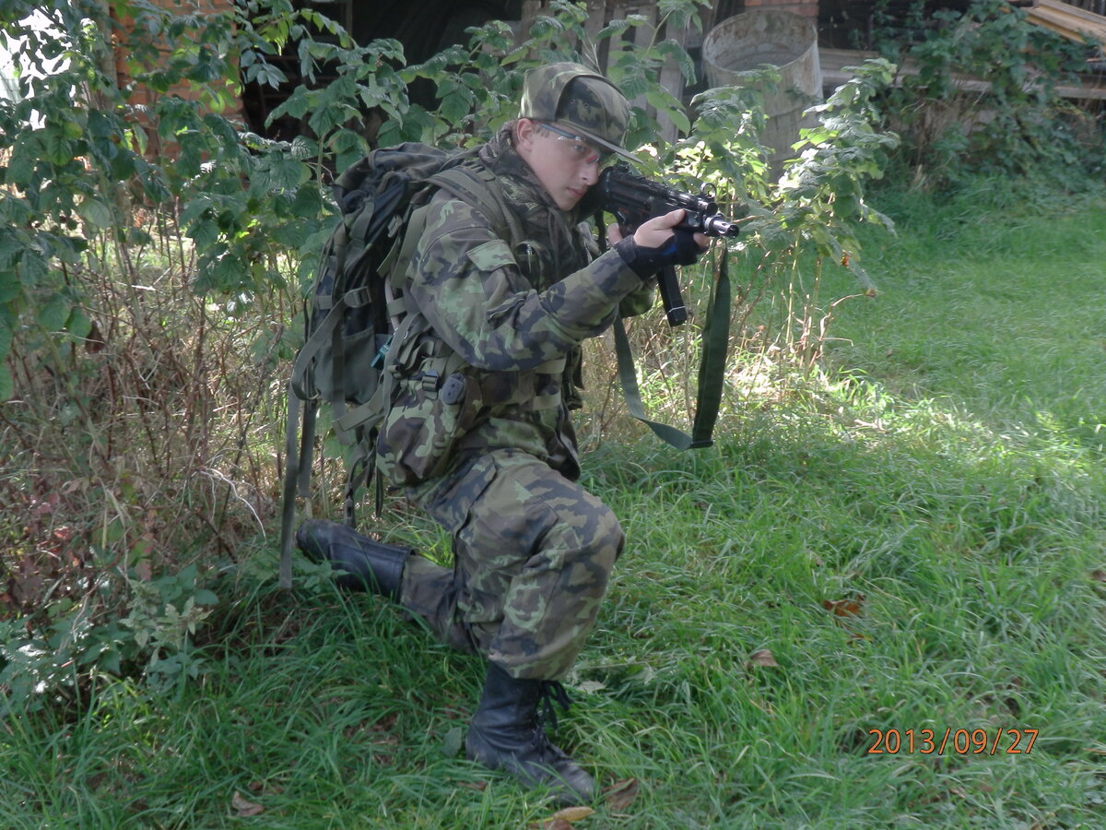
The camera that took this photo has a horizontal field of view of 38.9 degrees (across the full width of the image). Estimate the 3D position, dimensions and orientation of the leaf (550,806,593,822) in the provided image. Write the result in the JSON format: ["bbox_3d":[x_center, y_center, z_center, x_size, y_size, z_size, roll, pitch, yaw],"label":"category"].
[{"bbox_3d":[0.033,0.698,2.740,0.075,0.015,0.035,-3,20,-9],"label":"leaf"}]

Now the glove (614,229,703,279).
[{"bbox_3d":[0.167,-0.255,2.480,0.130,0.080,0.090,21,23,30],"label":"glove"}]

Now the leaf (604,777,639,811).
[{"bbox_3d":[0.120,0.673,2.785,0.060,0.030,0.055,0,20,0],"label":"leaf"}]

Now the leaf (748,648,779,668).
[{"bbox_3d":[0.438,0.505,3.255,0.060,0.025,0.050,0,20,0],"label":"leaf"}]

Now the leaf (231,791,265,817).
[{"bbox_3d":[-0.538,0.686,2.757,0.055,0.025,0.045,0,20,0],"label":"leaf"}]

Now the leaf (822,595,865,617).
[{"bbox_3d":[0.646,0.423,3.479,0.090,0.025,0.065,0,20,0],"label":"leaf"}]

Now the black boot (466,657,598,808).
[{"bbox_3d":[-0.051,0.548,2.860,0.285,0.250,0.108,12,23,30],"label":"black boot"}]

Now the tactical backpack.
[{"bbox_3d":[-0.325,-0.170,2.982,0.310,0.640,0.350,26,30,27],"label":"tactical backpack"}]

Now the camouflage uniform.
[{"bbox_3d":[-0.075,0.036,2.913,0.750,1.120,0.560,13,24,33],"label":"camouflage uniform"}]

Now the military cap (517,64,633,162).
[{"bbox_3d":[0.056,-0.504,2.600,0.260,0.130,0.180,22,0,35],"label":"military cap"}]

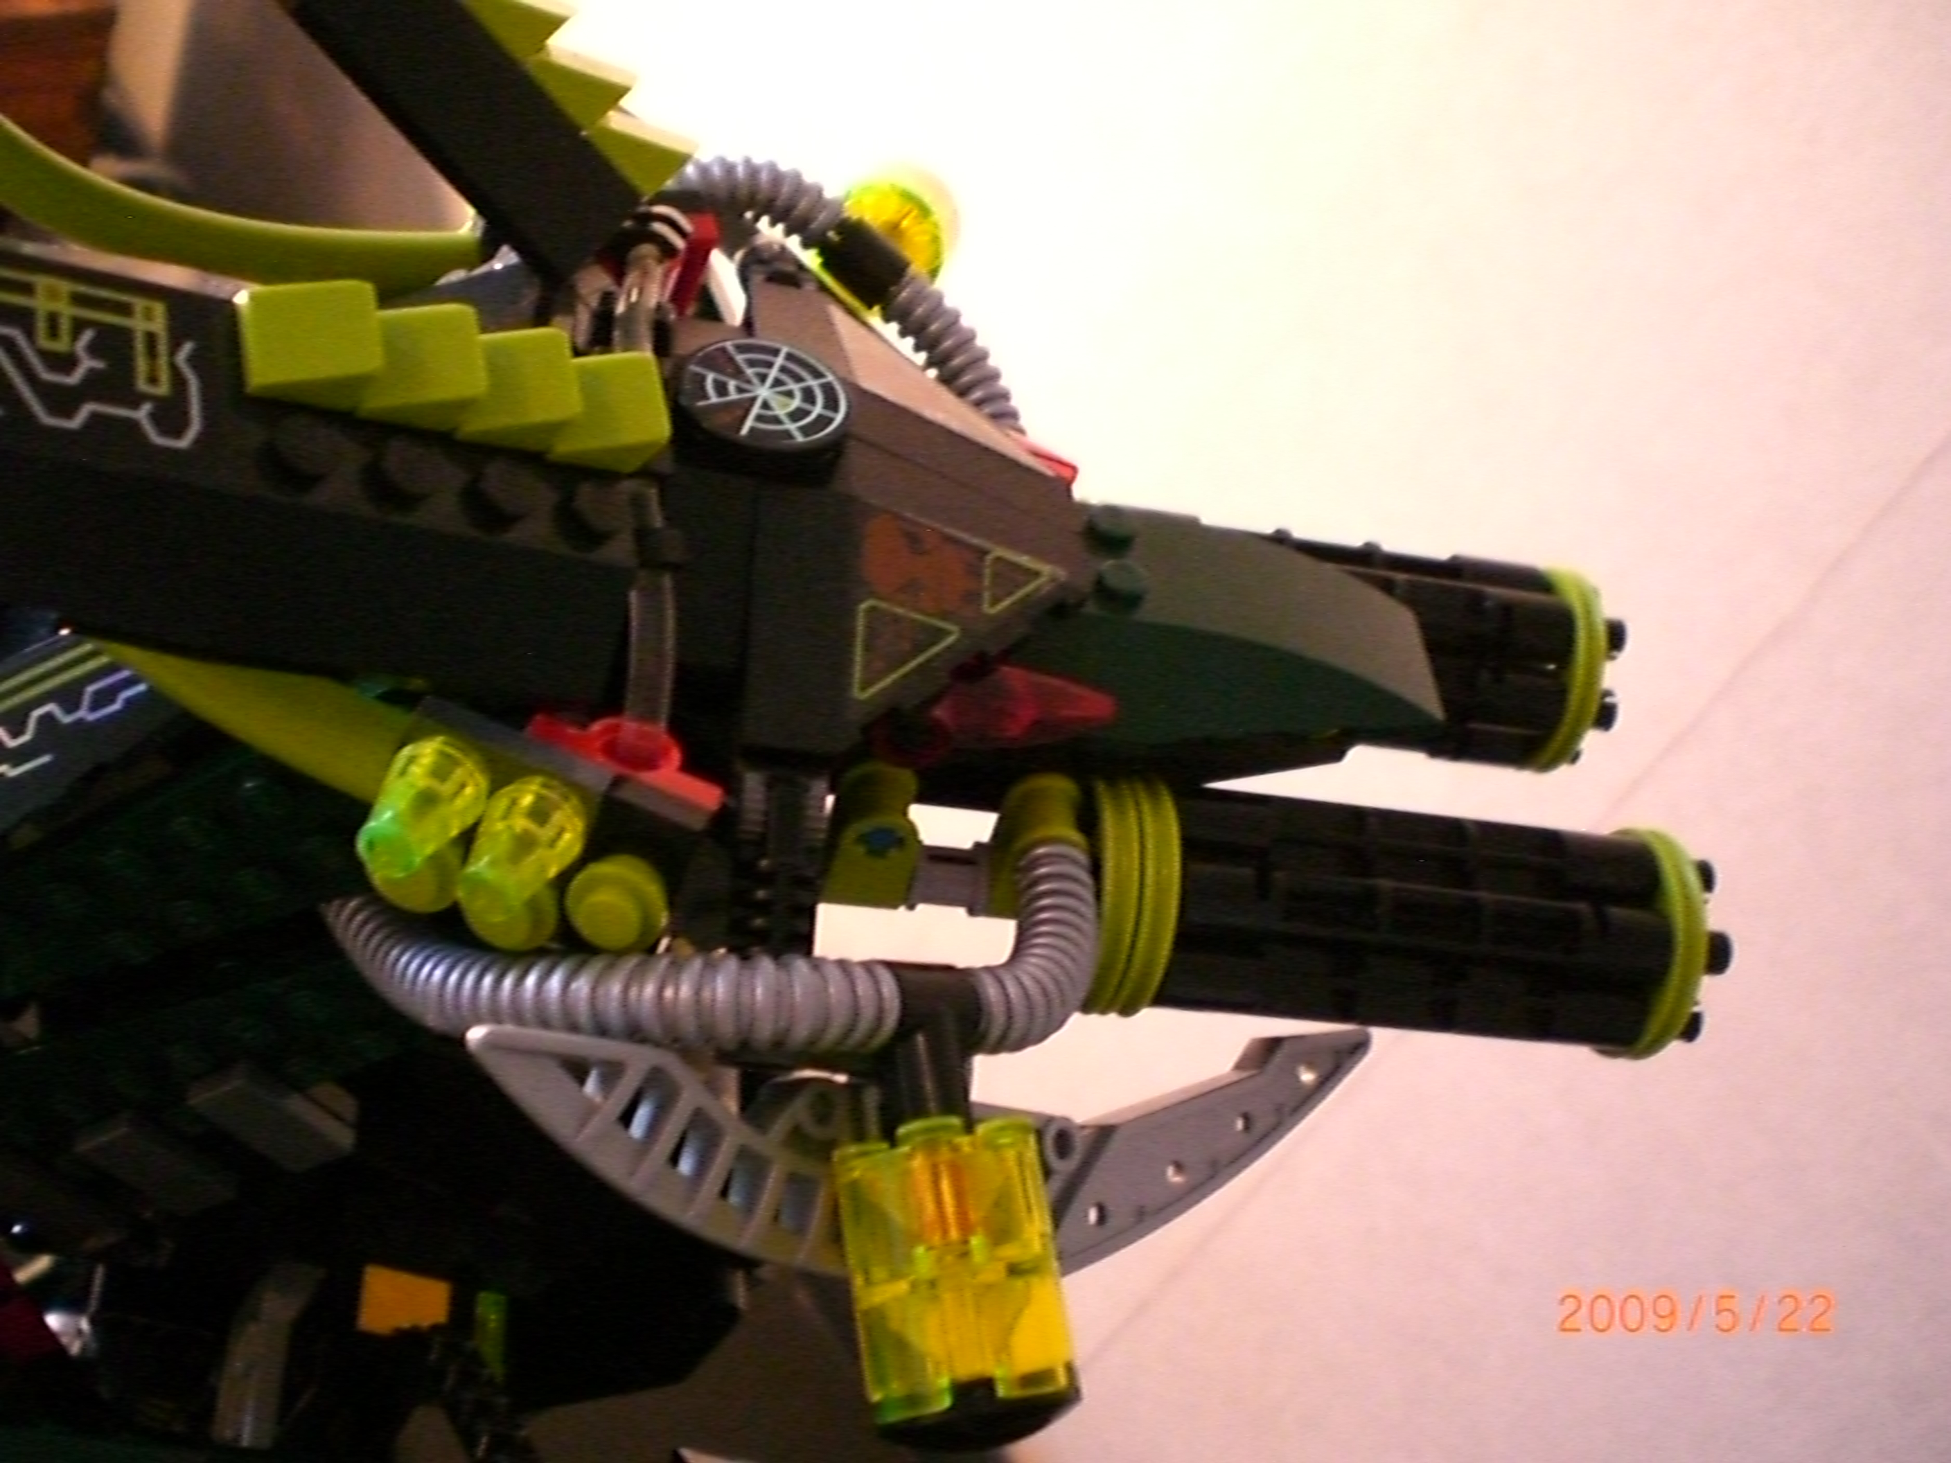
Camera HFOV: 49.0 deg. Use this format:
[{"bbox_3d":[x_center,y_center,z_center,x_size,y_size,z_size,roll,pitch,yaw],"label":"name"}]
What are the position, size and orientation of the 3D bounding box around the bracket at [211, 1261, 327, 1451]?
[{"bbox_3d":[-0.076,0.067,0.230,0.007,0.007,0.021,2,42,-5],"label":"bracket"}]

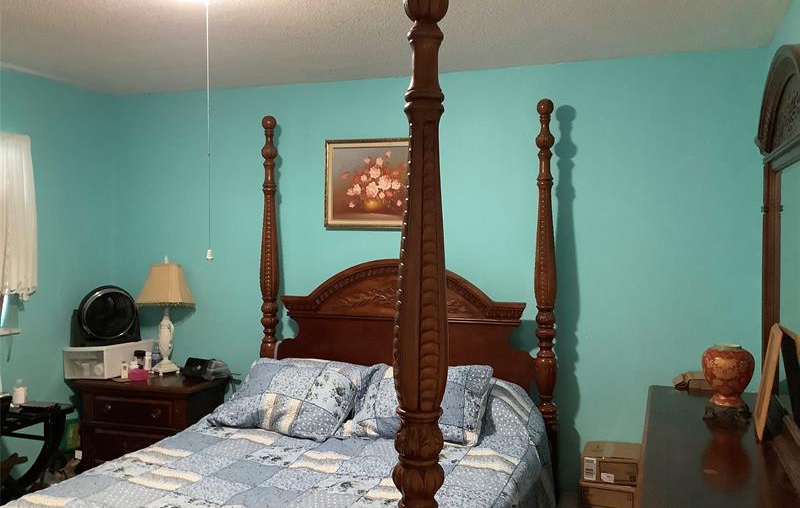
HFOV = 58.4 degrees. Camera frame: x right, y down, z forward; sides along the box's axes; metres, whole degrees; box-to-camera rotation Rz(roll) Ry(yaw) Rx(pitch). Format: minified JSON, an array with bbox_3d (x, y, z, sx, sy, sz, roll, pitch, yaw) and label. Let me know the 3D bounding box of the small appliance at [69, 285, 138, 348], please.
[{"bbox_3d":[-1.683,0.351,4.093,0.380,0.345,0.200,-1,2,-22],"label":"small appliance"}]

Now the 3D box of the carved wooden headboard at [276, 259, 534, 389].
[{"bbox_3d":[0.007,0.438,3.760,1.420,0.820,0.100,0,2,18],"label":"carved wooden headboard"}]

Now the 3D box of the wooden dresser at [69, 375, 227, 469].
[{"bbox_3d":[-1.411,1.077,4.066,0.785,0.760,0.400,0,2,18],"label":"wooden dresser"}]

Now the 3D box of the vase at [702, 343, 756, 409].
[{"bbox_3d":[1.280,0.473,2.800,0.208,0.248,0.208,0,2,18],"label":"vase"}]

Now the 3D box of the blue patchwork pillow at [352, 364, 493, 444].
[{"bbox_3d":[0.106,0.670,3.276,0.640,0.160,0.480,0,37,20],"label":"blue patchwork pillow"}]

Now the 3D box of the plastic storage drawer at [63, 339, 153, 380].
[{"bbox_3d":[-1.675,0.604,4.132,0.250,0.174,0.380,0,2,16],"label":"plastic storage drawer"}]

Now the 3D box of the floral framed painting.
[{"bbox_3d":[-0.131,-0.387,3.933,0.600,0.487,0.040,0,2,18],"label":"floral framed painting"}]

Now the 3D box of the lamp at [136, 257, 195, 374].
[{"bbox_3d":[-1.363,0.357,4.165,0.335,0.690,0.335,0,2,18],"label":"lamp"}]

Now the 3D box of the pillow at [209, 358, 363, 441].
[{"bbox_3d":[-0.546,0.667,3.437,0.670,0.160,0.480,1,36,26],"label":"pillow"}]

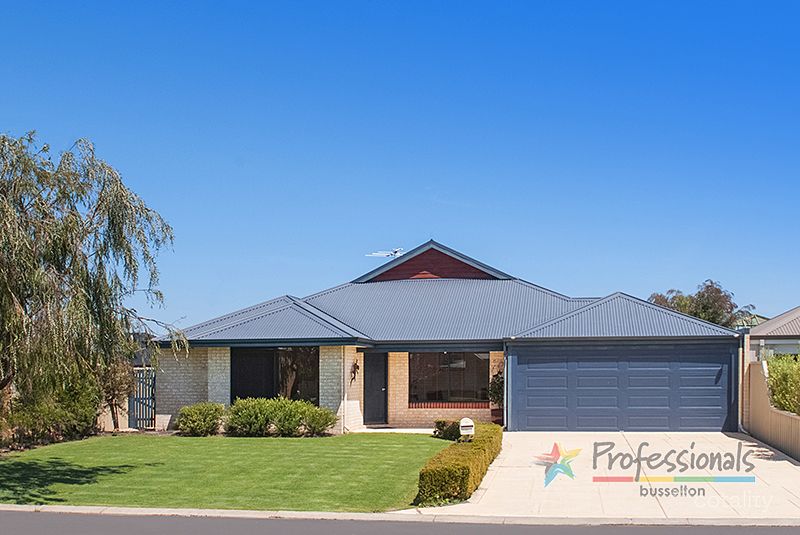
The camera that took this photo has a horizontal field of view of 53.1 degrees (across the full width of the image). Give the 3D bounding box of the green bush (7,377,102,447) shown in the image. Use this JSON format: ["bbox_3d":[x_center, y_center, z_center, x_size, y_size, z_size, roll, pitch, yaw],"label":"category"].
[{"bbox_3d":[-8.136,3.369,18.800,2.100,1.500,1.900,-1,-6,11],"label":"green bush"}]

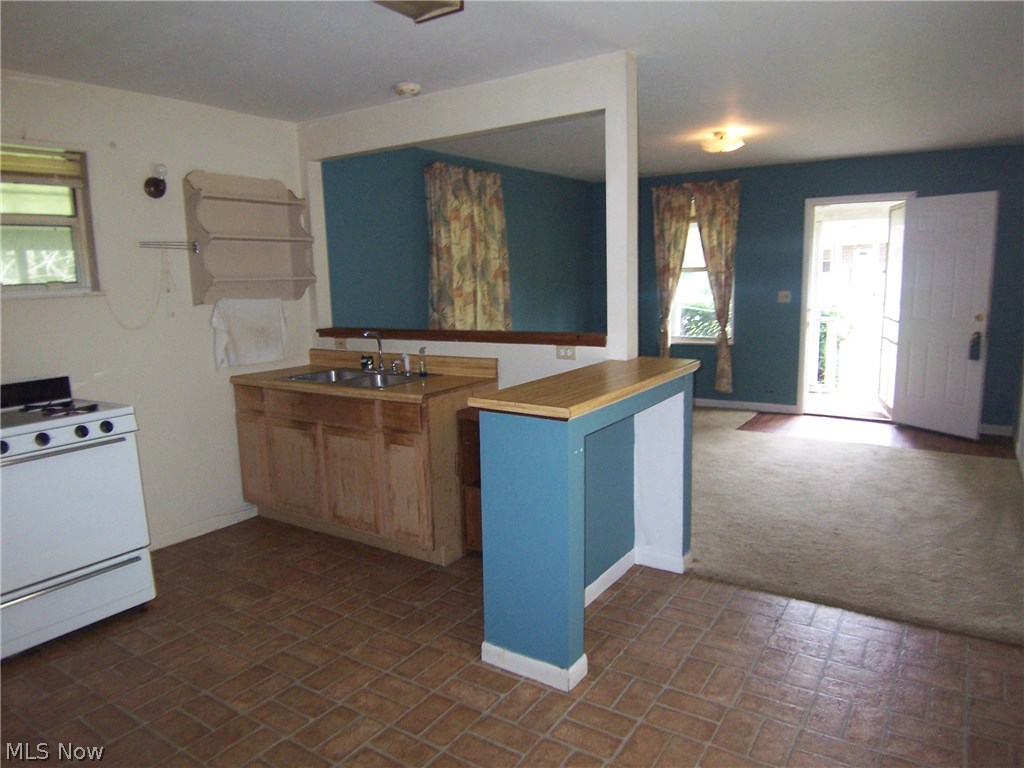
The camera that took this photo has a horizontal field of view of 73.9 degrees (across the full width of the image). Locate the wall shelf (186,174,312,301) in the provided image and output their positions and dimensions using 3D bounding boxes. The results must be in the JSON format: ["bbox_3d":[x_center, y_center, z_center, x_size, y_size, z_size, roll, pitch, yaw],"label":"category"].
[{"bbox_3d":[-1.548,-0.870,4.090,0.205,0.759,0.733,5,11,34],"label":"wall shelf"}]

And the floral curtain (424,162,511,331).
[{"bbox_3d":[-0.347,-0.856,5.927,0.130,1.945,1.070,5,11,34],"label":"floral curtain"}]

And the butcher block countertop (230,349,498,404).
[{"bbox_3d":[-0.888,-0.067,3.958,1.540,0.147,0.640,5,11,34],"label":"butcher block countertop"}]

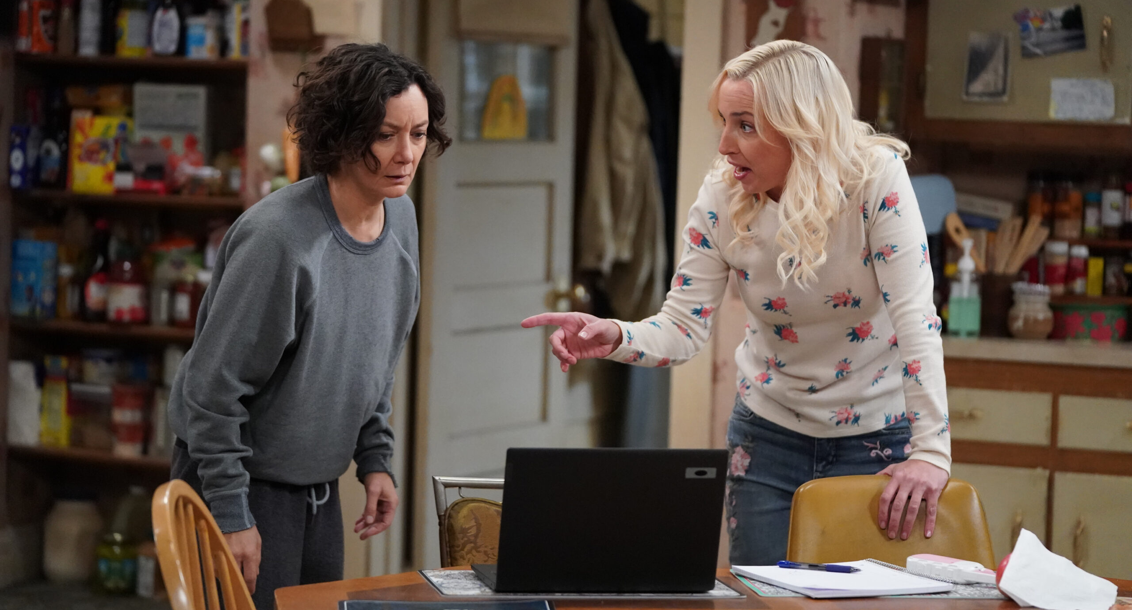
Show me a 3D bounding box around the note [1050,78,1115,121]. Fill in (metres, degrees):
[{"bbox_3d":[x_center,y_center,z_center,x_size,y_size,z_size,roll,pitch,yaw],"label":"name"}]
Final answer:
[{"bbox_3d":[1.140,-0.454,7.500,0.148,0.093,0.004,3,4,21],"label":"note"}]

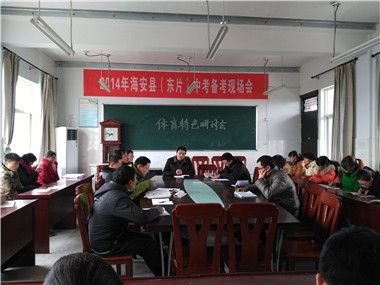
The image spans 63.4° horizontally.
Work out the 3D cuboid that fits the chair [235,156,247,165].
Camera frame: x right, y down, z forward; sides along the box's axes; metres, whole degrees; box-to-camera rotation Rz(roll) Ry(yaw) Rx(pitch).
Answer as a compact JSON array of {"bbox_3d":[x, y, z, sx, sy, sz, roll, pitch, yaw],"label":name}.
[{"bbox_3d":[1.270,0.860,7.750,0.430,0.960,0.480,0,0,-5],"label":"chair"}]

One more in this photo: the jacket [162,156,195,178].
[{"bbox_3d":[-0.230,0.590,6.080,0.600,0.640,0.420,0,0,-5],"label":"jacket"}]

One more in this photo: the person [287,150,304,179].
[{"bbox_3d":[2.160,0.825,6.450,0.700,1.250,0.500,0,0,-16],"label":"person"}]

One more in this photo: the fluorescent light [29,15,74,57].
[{"bbox_3d":[-1.574,-1.235,3.640,0.115,0.080,1.230,0,0,-5],"label":"fluorescent light"}]

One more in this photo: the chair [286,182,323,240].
[{"bbox_3d":[1.110,0.970,3.420,0.500,0.960,0.430,0,0,-5],"label":"chair"}]

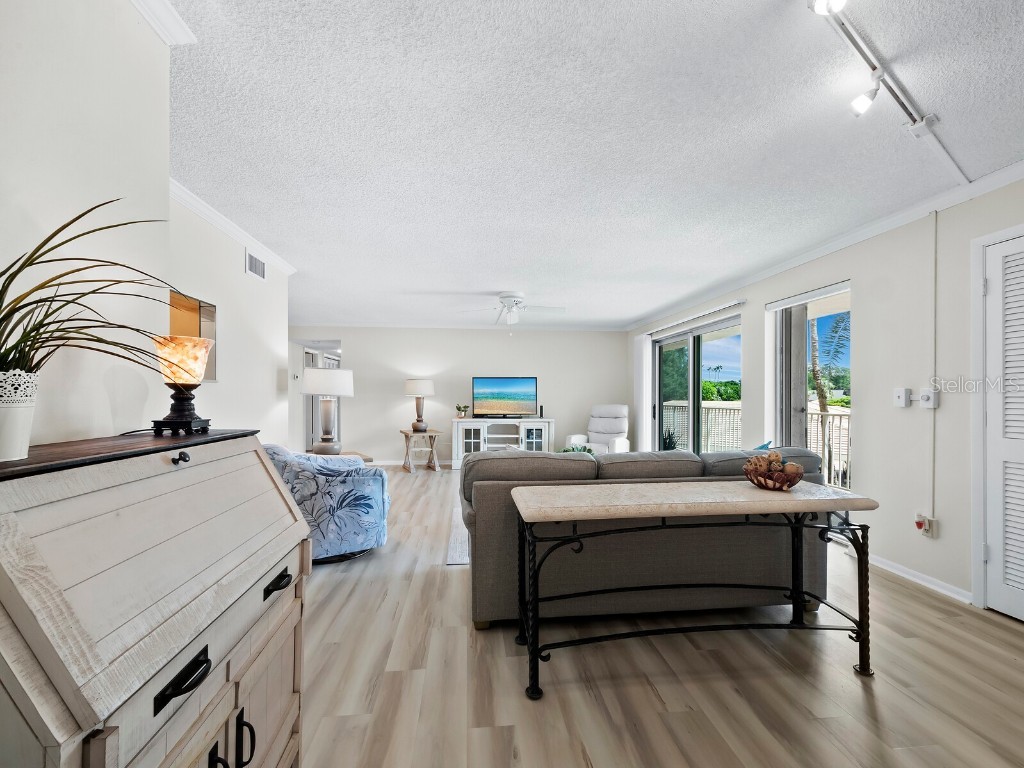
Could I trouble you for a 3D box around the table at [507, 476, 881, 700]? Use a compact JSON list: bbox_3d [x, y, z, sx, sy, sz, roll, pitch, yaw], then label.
[{"bbox_3d":[0.800,0.883,1.926,1.560,0.750,0.420,0,-1,-6],"label":"table"}]

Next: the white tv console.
[{"bbox_3d":[-0.146,0.962,6.731,1.629,0.777,0.410,1,-1,-6],"label":"white tv console"}]

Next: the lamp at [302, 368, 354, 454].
[{"bbox_3d":[-1.880,0.278,4.240,0.500,0.870,0.500,0,-1,-6],"label":"lamp"}]

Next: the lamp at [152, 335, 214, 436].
[{"bbox_3d":[-0.985,0.001,1.232,0.150,0.290,0.150,1,-1,-6],"label":"lamp"}]

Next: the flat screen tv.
[{"bbox_3d":[-0.110,0.230,6.740,1.069,0.672,0.180,1,-1,-6],"label":"flat screen tv"}]

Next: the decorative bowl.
[{"bbox_3d":[1.247,0.457,1.996,0.250,0.092,0.250,1,-1,0],"label":"decorative bowl"}]

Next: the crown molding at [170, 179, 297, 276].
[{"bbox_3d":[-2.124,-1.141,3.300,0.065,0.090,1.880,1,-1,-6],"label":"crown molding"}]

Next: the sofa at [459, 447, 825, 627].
[{"bbox_3d":[0.728,0.837,2.710,2.100,0.890,1.000,0,-1,-6],"label":"sofa"}]

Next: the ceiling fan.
[{"bbox_3d":[-0.010,-0.891,4.930,1.300,0.400,1.300,0,-1,-7],"label":"ceiling fan"}]

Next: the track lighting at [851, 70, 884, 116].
[{"bbox_3d":[1.351,-1.102,1.578,0.070,0.140,0.120,1,-1,-22],"label":"track lighting"}]

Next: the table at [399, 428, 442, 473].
[{"bbox_3d":[-1.487,1.101,6.820,0.600,0.610,0.620,1,-1,-23],"label":"table"}]

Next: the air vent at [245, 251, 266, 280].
[{"bbox_3d":[-2.172,-1.006,3.534,0.030,0.210,0.335,1,-1,-6],"label":"air vent"}]

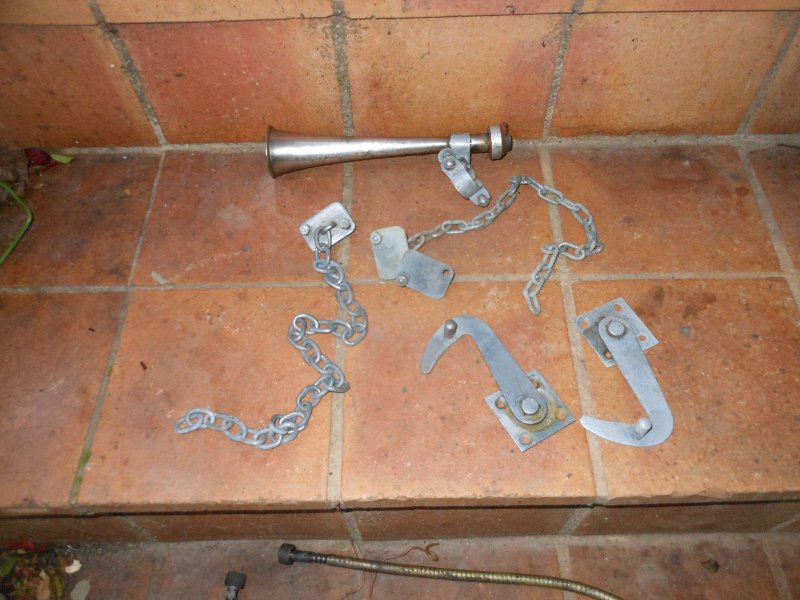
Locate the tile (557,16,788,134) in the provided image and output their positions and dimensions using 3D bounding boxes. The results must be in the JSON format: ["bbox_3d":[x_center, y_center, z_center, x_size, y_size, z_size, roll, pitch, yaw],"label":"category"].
[{"bbox_3d":[0.261,-0.227,0.648,0.198,0.149,0.019,-1,59,1],"label":"tile"}]

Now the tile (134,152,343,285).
[{"bbox_3d":[-0.160,-0.085,0.682,0.199,0.019,0.172,-1,59,1],"label":"tile"}]

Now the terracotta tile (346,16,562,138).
[{"bbox_3d":[0.053,-0.236,0.685,0.215,0.156,0.020,-1,60,1],"label":"terracotta tile"}]

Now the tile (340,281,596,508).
[{"bbox_3d":[0.054,0.079,0.580,0.206,0.023,0.208,-1,59,1],"label":"tile"}]

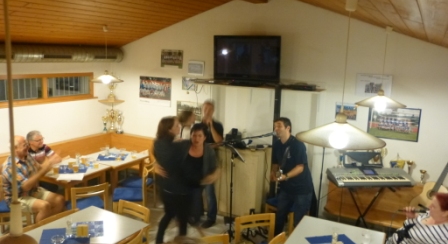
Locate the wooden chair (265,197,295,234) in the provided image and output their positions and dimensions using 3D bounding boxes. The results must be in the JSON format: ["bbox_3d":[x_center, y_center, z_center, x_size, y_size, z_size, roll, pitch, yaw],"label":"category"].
[{"bbox_3d":[0.898,1.172,5.224,0.440,0.810,0.500,11,13,43],"label":"wooden chair"}]

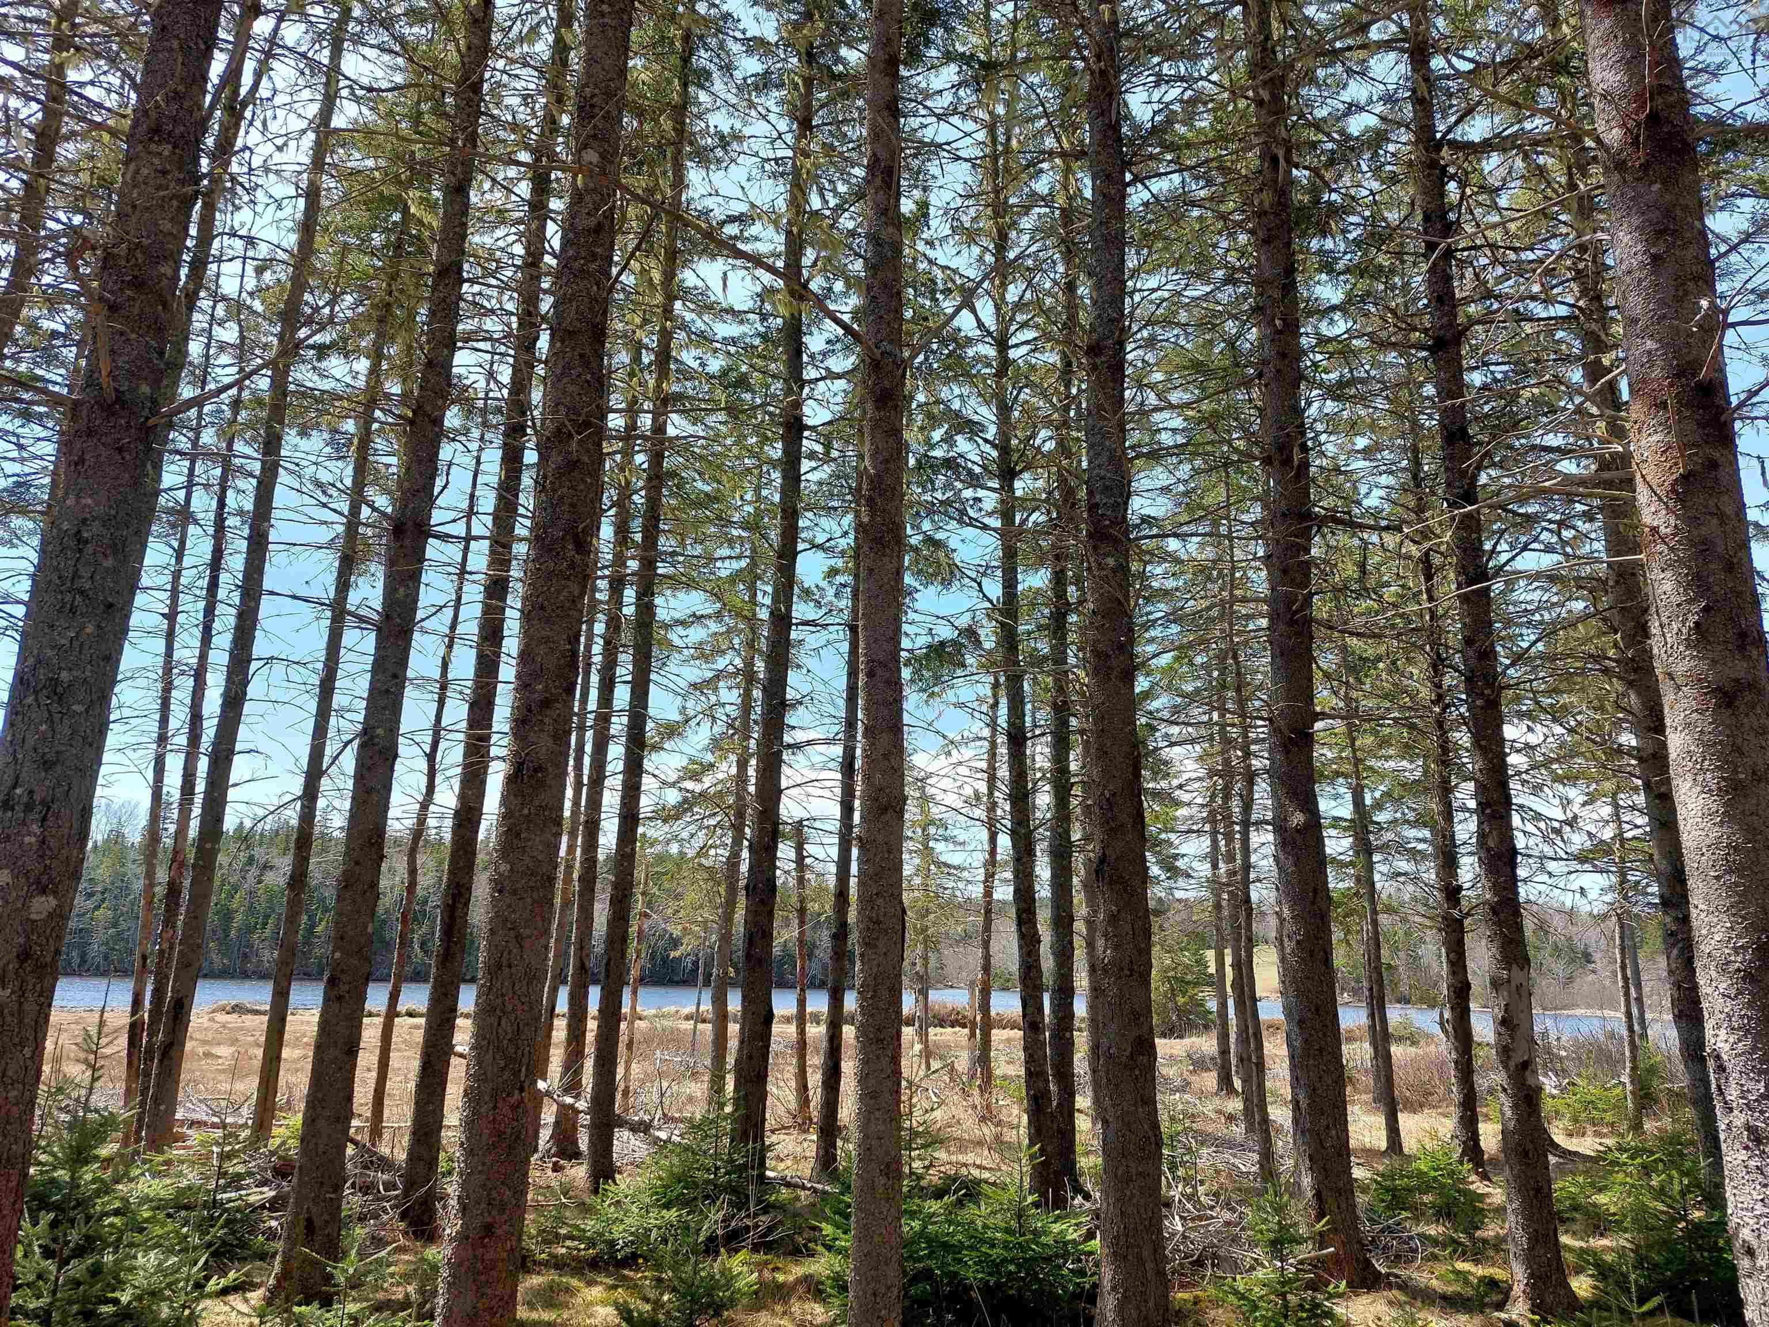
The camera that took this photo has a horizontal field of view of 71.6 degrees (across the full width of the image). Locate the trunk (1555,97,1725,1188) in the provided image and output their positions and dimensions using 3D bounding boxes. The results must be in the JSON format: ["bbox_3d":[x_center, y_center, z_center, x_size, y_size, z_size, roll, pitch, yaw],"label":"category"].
[{"bbox_3d":[7.108,-0.807,11.696,0.260,10.730,0.260,-8,-17,31],"label":"trunk"}]

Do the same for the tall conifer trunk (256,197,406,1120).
[{"bbox_3d":[-5.630,-0.427,12.660,0.210,10.040,0.210,8,-16,-24],"label":"tall conifer trunk"}]

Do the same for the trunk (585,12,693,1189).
[{"bbox_3d":[-2.086,-1.223,10.872,0.230,10.850,0.230,4,-14,-11],"label":"trunk"}]

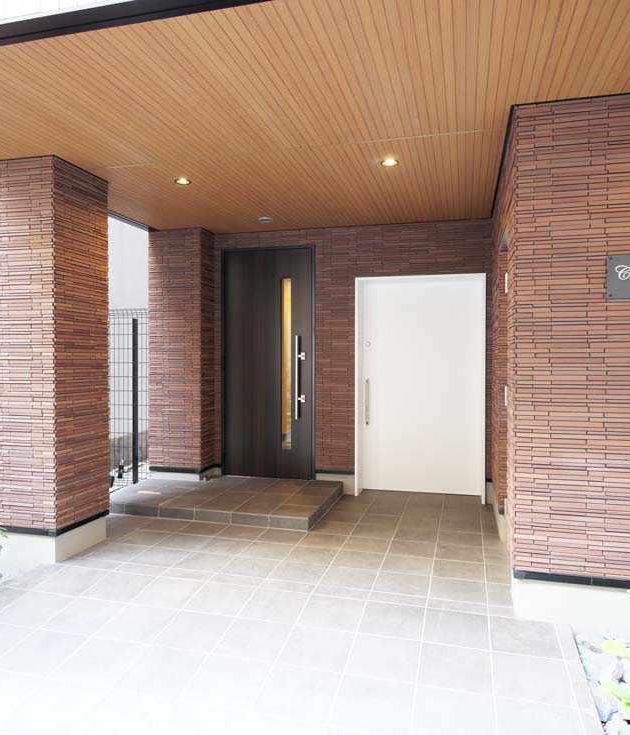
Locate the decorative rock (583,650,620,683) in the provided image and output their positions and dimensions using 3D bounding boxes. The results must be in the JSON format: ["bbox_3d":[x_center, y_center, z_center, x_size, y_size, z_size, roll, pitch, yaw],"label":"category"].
[{"bbox_3d":[1.228,1.277,2.419,0.151,0.086,0.131,0,1,15],"label":"decorative rock"}]

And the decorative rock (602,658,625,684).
[{"bbox_3d":[1.241,1.264,2.354,0.101,0.081,0.101,0,1,15],"label":"decorative rock"}]

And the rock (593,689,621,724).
[{"bbox_3d":[1.126,1.306,2.187,0.106,0.091,0.121,0,1,15],"label":"rock"}]

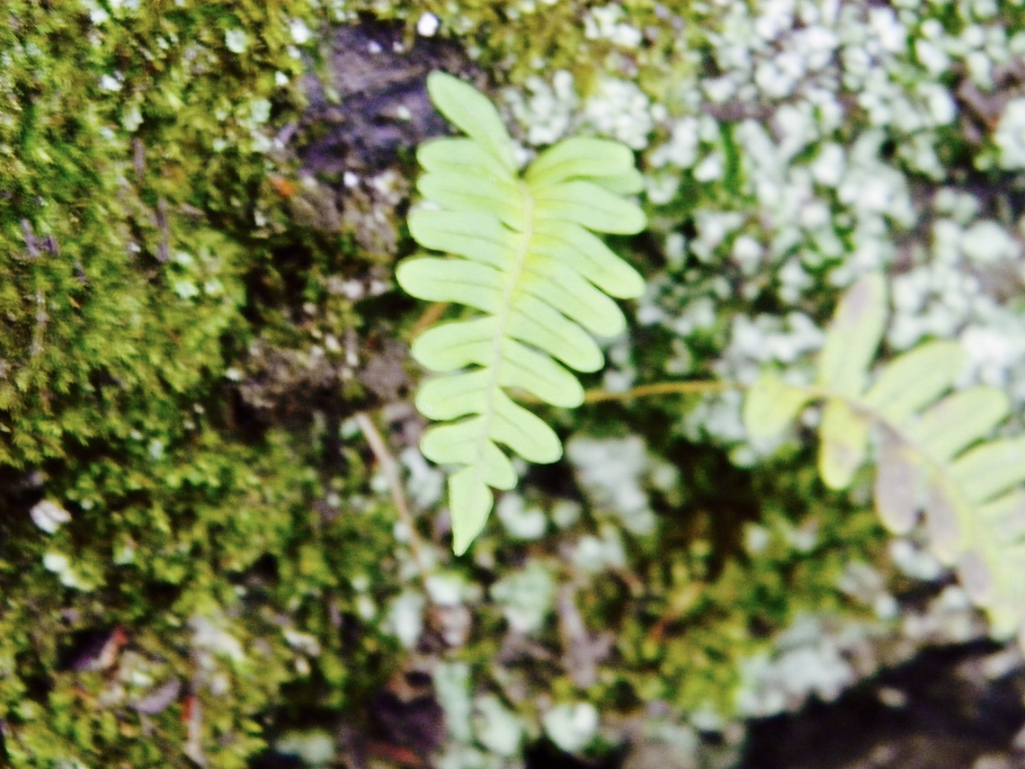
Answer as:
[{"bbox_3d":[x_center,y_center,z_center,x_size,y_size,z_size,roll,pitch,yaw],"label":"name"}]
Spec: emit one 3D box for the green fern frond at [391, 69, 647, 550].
[{"bbox_3d":[0.001,-0.010,0.450,0.035,0.069,0.022,8,0,0],"label":"green fern frond"}]

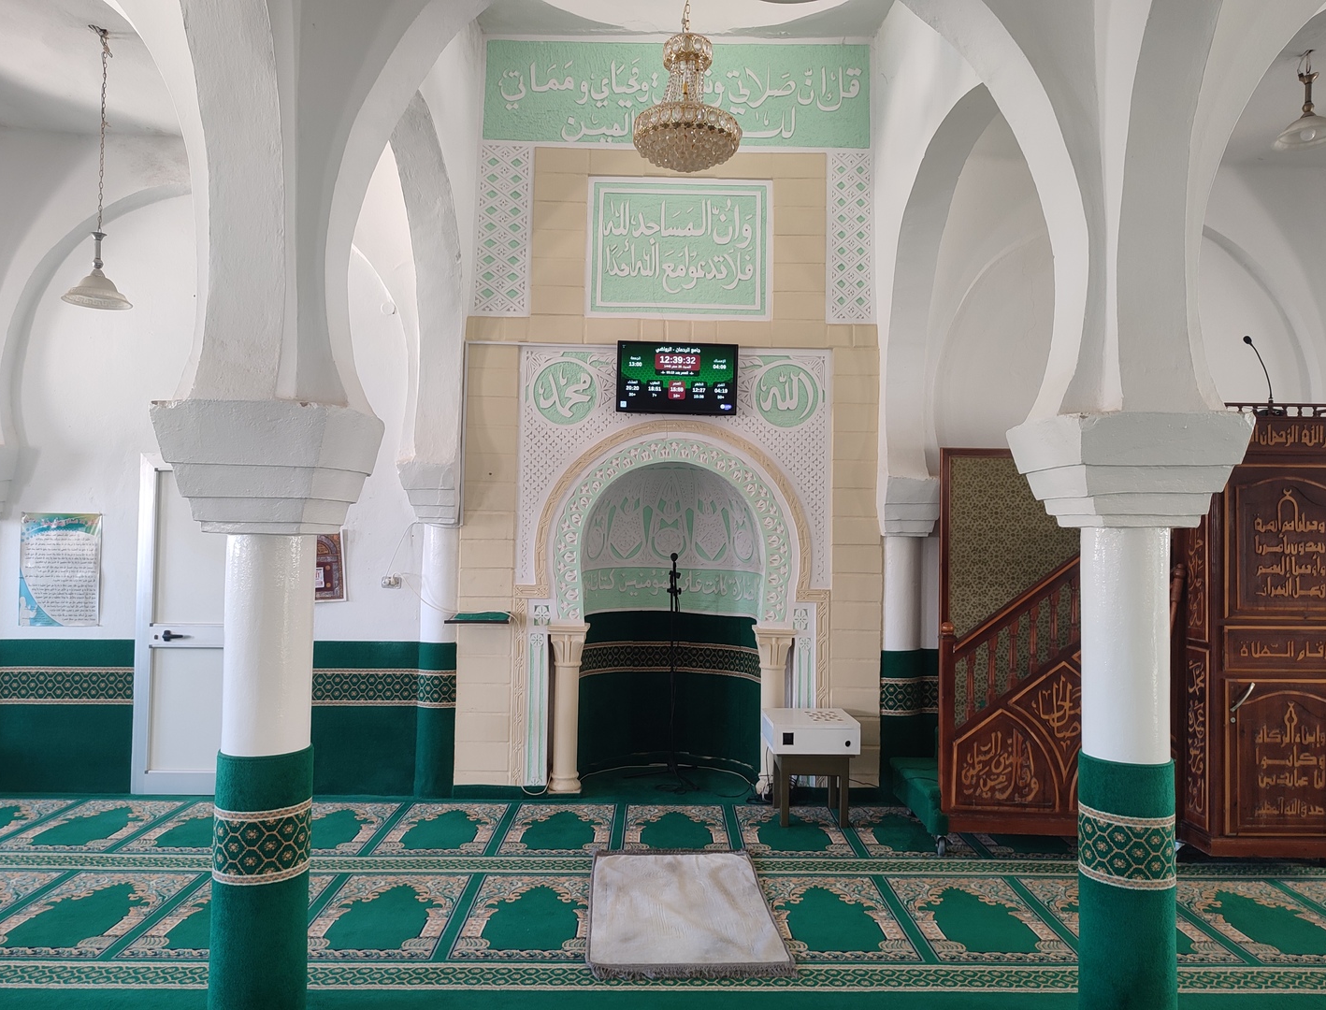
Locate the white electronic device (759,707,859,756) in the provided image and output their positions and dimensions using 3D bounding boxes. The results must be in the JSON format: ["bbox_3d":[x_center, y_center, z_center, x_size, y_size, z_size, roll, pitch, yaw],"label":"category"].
[{"bbox_3d":[0.835,1.286,5.315,0.479,0.166,0.424,1,-1,-2],"label":"white electronic device"}]

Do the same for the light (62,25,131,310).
[{"bbox_3d":[-2.683,-1.610,4.445,0.295,1.320,0.295,1,-1,-1],"label":"light"}]

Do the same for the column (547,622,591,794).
[{"bbox_3d":[-0.574,1.236,5.785,0.242,1.033,0.230,1,-2,-1],"label":"column"}]

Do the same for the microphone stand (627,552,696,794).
[{"bbox_3d":[0.004,1.077,6.336,0.460,1.515,0.550,1,-1,-1],"label":"microphone stand"}]

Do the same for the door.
[{"bbox_3d":[-2.788,0.739,5.764,0.920,2.090,0.090,1,-1,-1],"label":"door"}]

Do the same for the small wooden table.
[{"bbox_3d":[0.857,1.602,5.418,0.410,0.404,0.420,1,-2,-1],"label":"small wooden table"}]

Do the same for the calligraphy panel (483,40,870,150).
[{"bbox_3d":[0.096,-2.579,5.886,2.414,0.652,0.040,1,-2,-1],"label":"calligraphy panel"}]

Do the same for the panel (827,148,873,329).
[{"bbox_3d":[1.178,-1.675,5.880,0.305,1.091,0.040,1,-2,-1],"label":"panel"}]

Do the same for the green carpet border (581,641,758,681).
[{"bbox_3d":[0.049,1.069,6.307,1.210,0.225,0.520,1,-1,-1],"label":"green carpet border"}]

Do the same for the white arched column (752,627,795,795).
[{"bbox_3d":[0.676,1.257,5.805,0.241,1.017,0.230,1,-2,-1],"label":"white arched column"}]

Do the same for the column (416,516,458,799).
[{"bbox_3d":[-1.373,0.947,5.813,0.243,1.662,0.230,1,-2,-1],"label":"column"}]

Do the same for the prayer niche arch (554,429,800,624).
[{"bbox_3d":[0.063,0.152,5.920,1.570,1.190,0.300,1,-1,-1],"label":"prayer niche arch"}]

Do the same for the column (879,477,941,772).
[{"bbox_3d":[1.508,0.832,5.699,0.380,2.010,0.270,1,-1,-1],"label":"column"}]

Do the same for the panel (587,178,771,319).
[{"bbox_3d":[0.108,-1.601,5.861,1.157,0.885,0.040,1,-2,-1],"label":"panel"}]

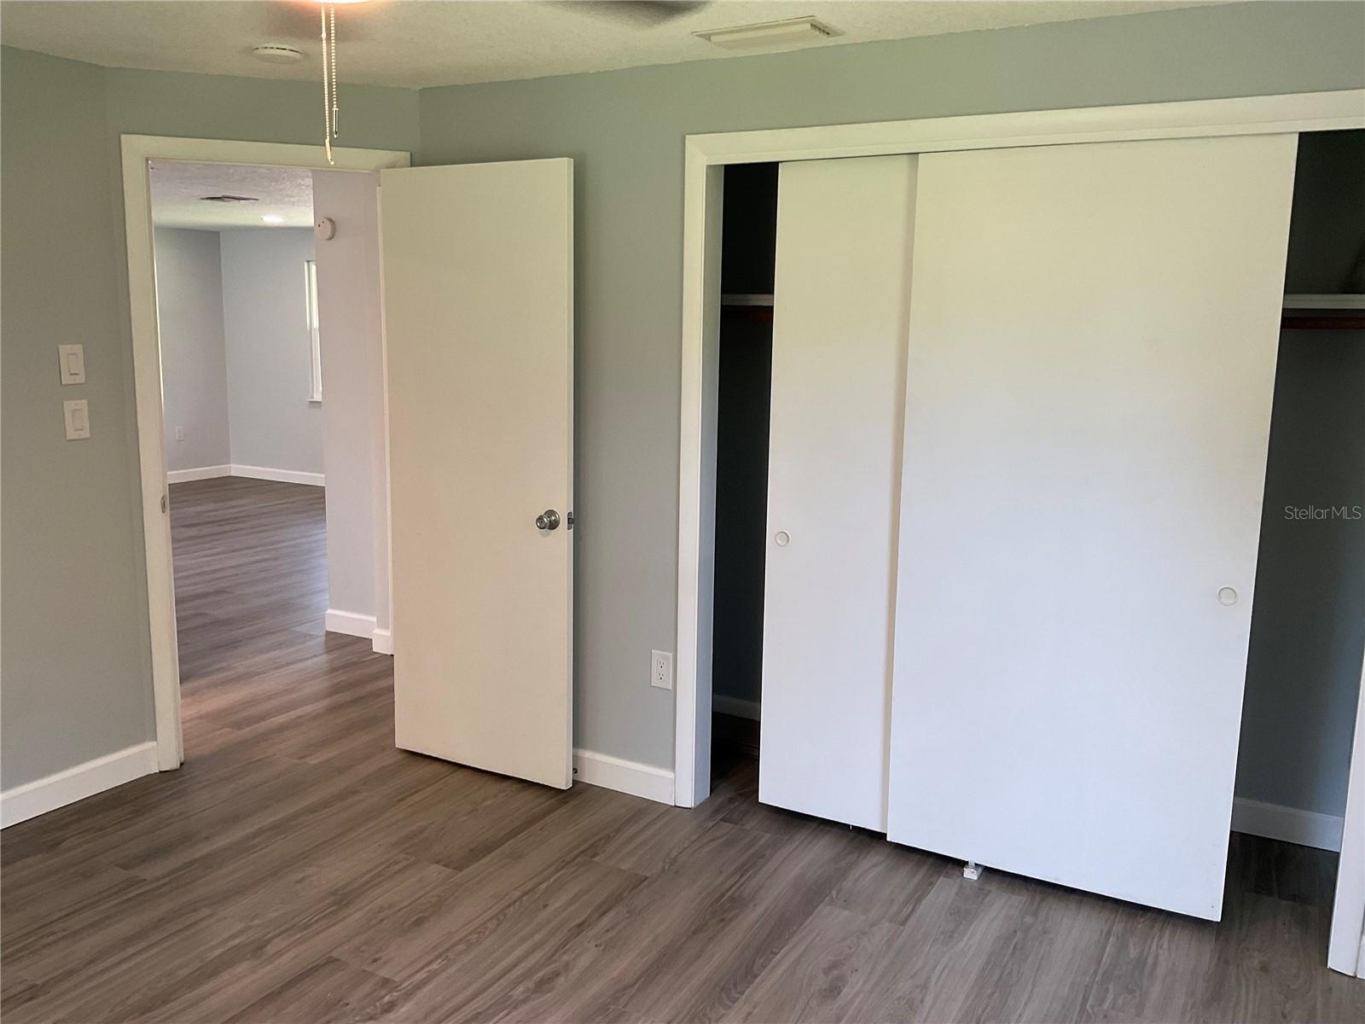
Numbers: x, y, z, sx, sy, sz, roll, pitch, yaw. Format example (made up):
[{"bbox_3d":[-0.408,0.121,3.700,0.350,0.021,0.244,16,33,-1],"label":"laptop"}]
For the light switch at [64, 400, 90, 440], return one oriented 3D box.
[{"bbox_3d":[-1.897,-0.288,3.585,0.012,0.118,0.074,6,11,29],"label":"light switch"}]

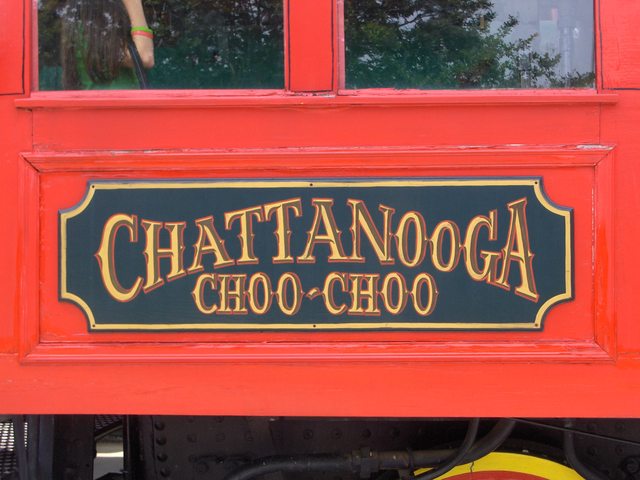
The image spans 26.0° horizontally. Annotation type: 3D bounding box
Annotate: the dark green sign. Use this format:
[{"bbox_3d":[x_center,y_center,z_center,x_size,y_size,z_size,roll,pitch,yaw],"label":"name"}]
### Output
[{"bbox_3d":[-0.007,0.038,3.520,1.301,0.390,0.028,0,1,2],"label":"dark green sign"}]

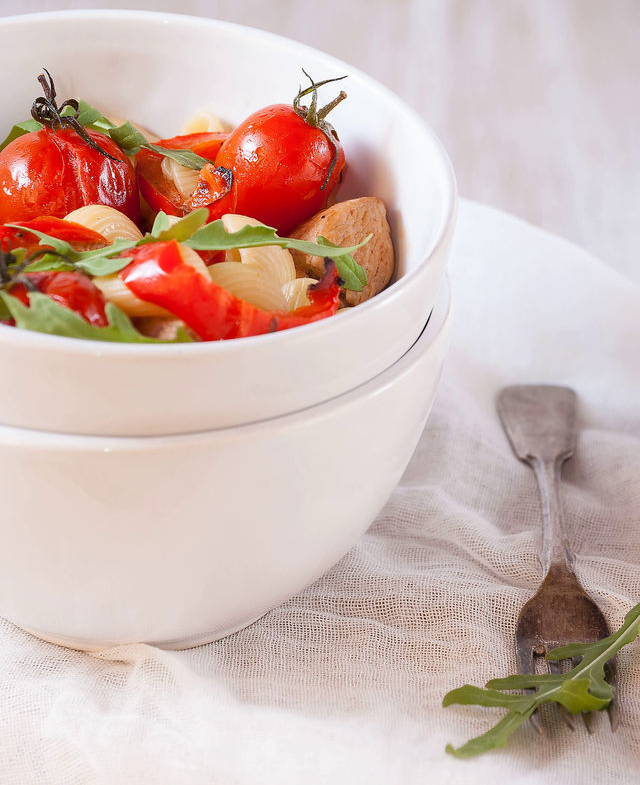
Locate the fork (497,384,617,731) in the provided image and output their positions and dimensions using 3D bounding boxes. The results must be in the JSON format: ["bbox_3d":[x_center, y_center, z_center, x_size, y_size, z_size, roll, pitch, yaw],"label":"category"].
[{"bbox_3d":[0.064,0.040,0.840,0.025,0.019,0.175,0,29,0],"label":"fork"}]

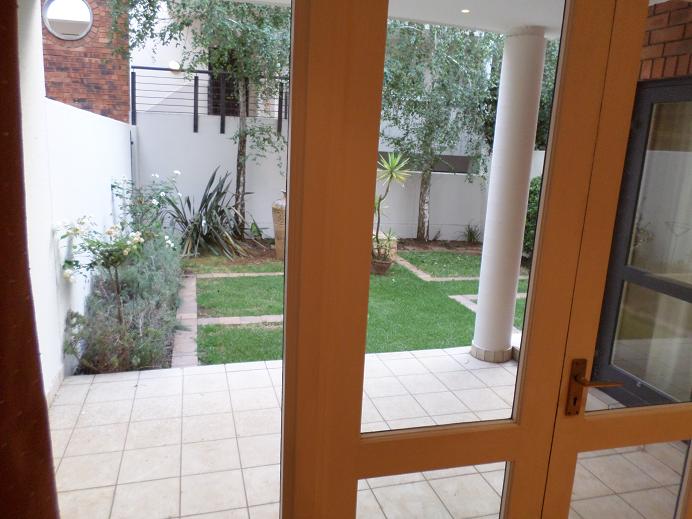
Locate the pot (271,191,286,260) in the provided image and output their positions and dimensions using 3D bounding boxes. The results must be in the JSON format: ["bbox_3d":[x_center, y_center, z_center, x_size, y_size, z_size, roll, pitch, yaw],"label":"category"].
[{"bbox_3d":[-0.916,-0.563,8.045,0.540,1.110,0.540,3,12,-1],"label":"pot"}]

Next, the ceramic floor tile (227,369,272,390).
[{"bbox_3d":[-0.693,0.870,3.594,0.300,0.010,0.300,-1,12,-17],"label":"ceramic floor tile"}]

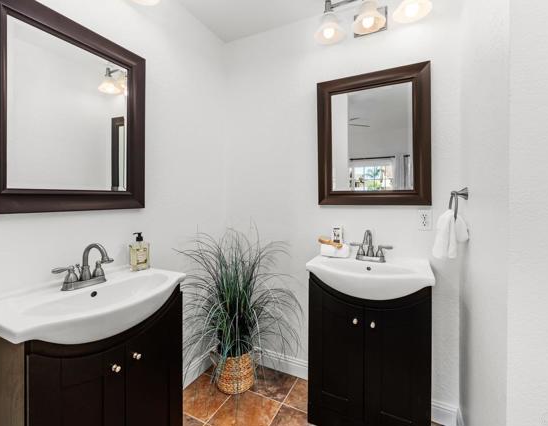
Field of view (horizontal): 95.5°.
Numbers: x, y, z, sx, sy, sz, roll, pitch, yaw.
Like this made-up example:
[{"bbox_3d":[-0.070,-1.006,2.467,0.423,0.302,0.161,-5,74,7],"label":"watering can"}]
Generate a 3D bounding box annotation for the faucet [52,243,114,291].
[{"bbox_3d":[-0.740,0.208,1.002,0.155,0.172,0.205,1,2,26],"label":"faucet"}]

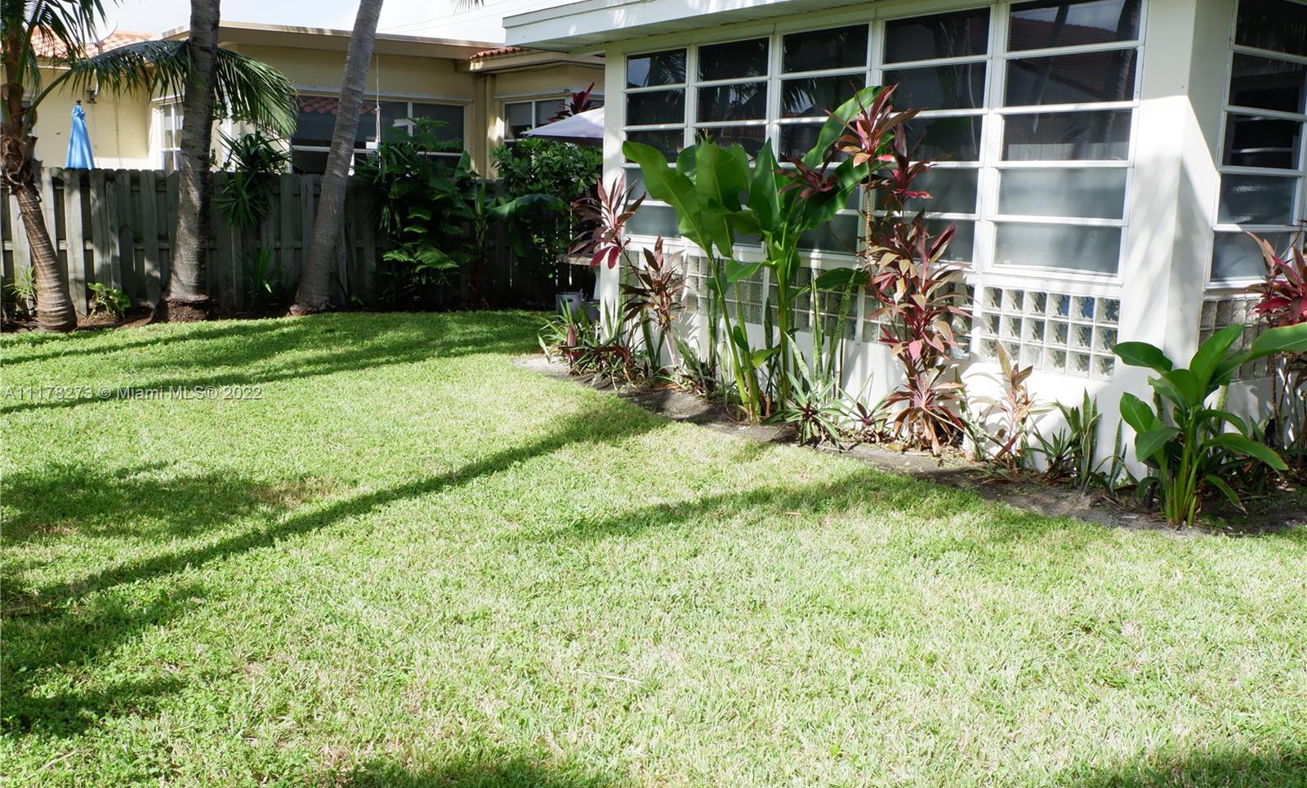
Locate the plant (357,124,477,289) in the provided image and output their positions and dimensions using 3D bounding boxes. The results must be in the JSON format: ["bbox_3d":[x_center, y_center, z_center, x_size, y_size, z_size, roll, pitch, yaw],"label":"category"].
[{"bbox_3d":[-2.921,-2.302,14.352,1.460,2.006,1.241,-1,10,-11],"label":"plant"}]

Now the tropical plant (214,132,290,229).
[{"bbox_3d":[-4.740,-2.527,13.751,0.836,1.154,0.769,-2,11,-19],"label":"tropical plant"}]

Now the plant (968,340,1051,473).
[{"bbox_3d":[2.047,0.073,6.660,0.435,0.734,0.392,4,10,17],"label":"plant"}]

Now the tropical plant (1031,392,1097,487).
[{"bbox_3d":[2.269,0.253,6.420,0.345,0.533,0.310,5,11,20],"label":"tropical plant"}]

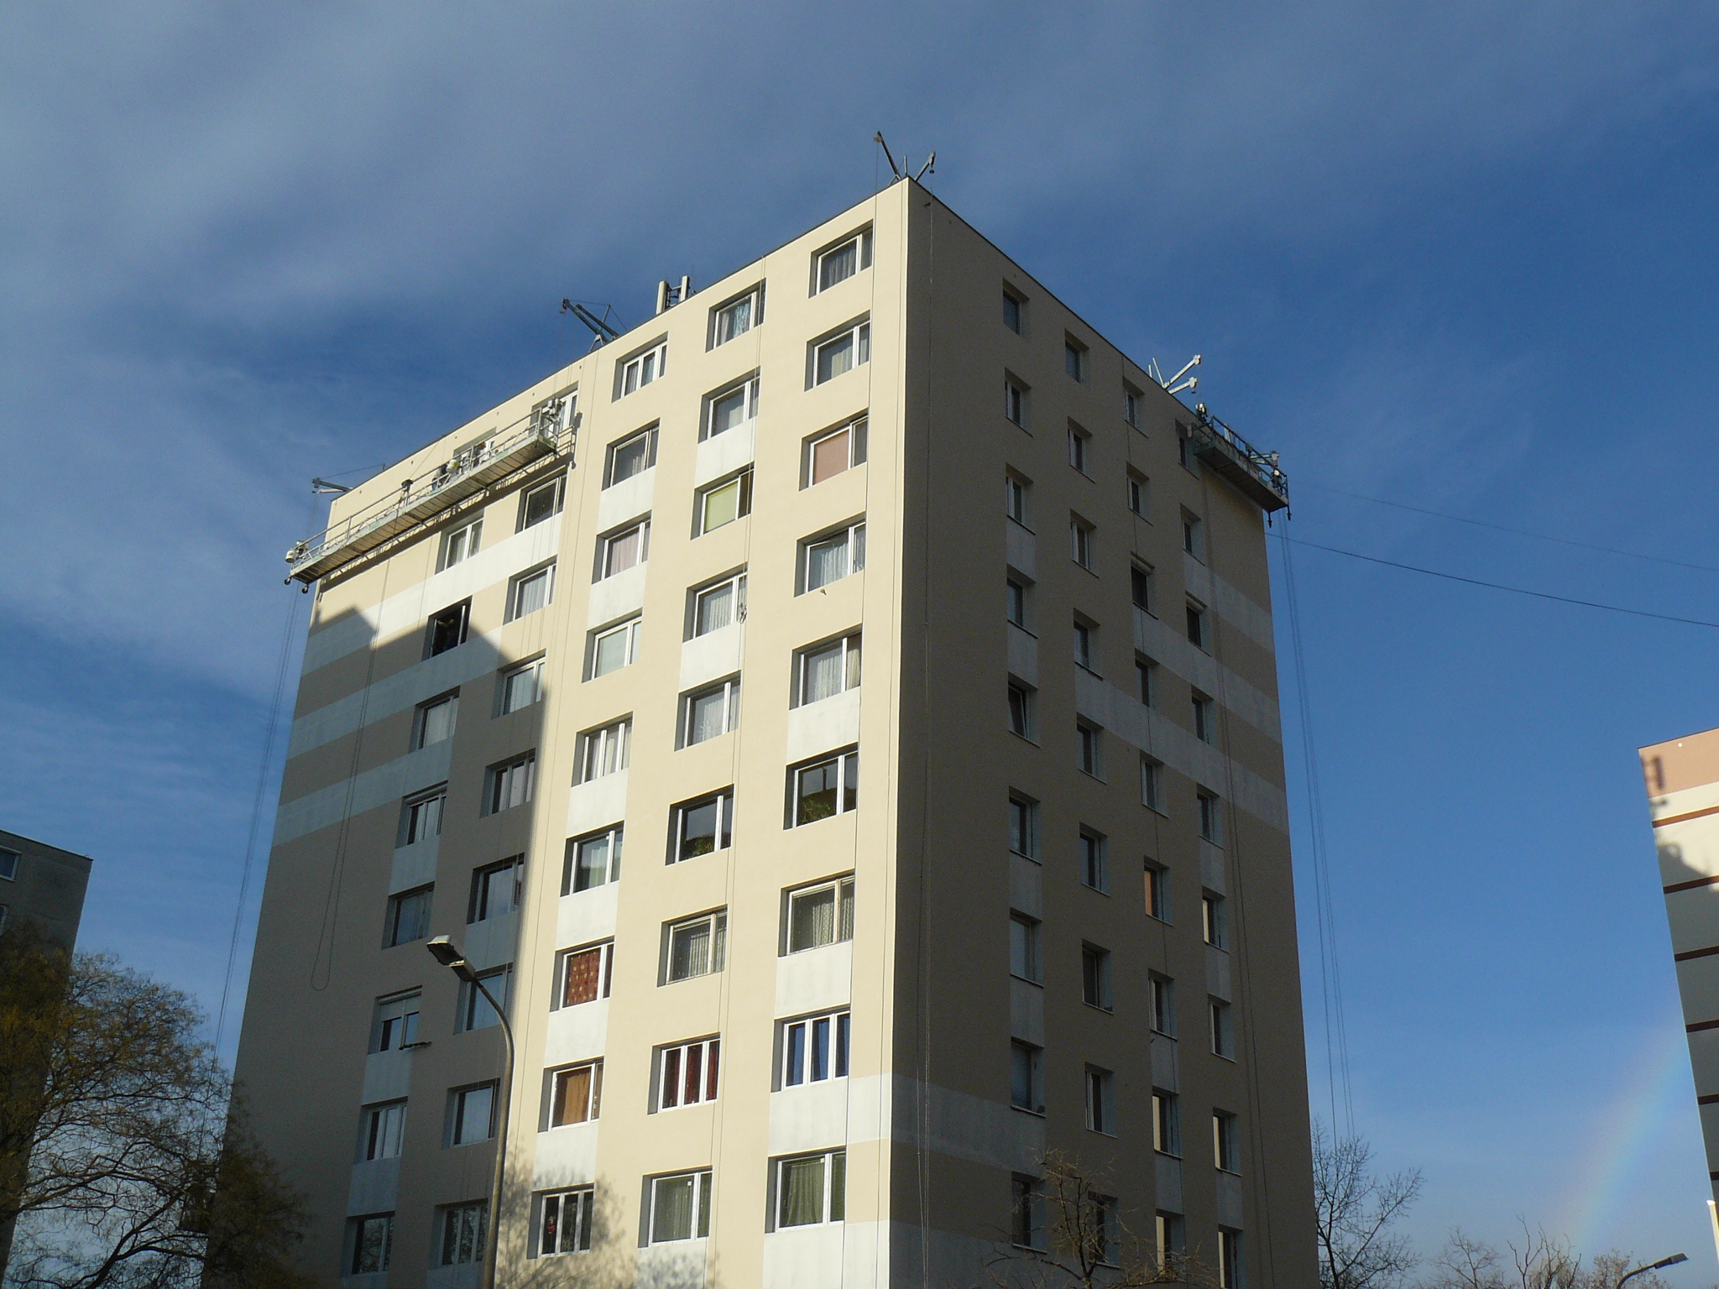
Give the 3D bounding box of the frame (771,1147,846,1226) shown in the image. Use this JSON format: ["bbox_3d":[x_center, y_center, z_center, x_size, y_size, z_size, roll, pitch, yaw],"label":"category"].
[{"bbox_3d":[-0.830,10.361,33.816,2.050,1.460,0.120,-20,-34,36],"label":"frame"}]

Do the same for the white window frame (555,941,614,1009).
[{"bbox_3d":[-6.087,7.550,40.567,2.050,1.460,0.120,-20,-34,36],"label":"white window frame"}]

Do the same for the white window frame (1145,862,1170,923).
[{"bbox_3d":[6.948,5.937,42.759,0.120,1.460,1.140,-20,-34,36],"label":"white window frame"}]

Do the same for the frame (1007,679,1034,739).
[{"bbox_3d":[3.526,1.529,40.385,0.120,1.460,1.140,-20,-34,36],"label":"frame"}]

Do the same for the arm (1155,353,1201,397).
[{"bbox_3d":[9.081,-7.683,51.008,1.600,0.950,0.500,-20,-34,36],"label":"arm"}]

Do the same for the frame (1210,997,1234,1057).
[{"bbox_3d":[8.557,9.336,43.315,0.120,1.460,1.140,-20,-34,36],"label":"frame"}]

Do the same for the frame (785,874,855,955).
[{"bbox_3d":[-0.711,5.538,36.279,2.050,1.460,0.120,-20,-34,36],"label":"frame"}]

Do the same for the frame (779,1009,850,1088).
[{"bbox_3d":[-0.773,7.960,35.040,2.050,1.460,0.120,-20,-34,36],"label":"frame"}]

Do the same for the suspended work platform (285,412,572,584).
[{"bbox_3d":[-12.968,-4.236,52.107,12.200,1.120,0.750,-20,-34,36],"label":"suspended work platform"}]

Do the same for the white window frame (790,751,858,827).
[{"bbox_3d":[-0.643,3.080,37.530,2.050,1.460,0.120,-20,-34,36],"label":"white window frame"}]

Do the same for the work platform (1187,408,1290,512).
[{"bbox_3d":[11.035,-5.241,51.525,0.750,1.200,4.300,-20,-34,36],"label":"work platform"}]

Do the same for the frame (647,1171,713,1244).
[{"bbox_3d":[-3.494,11.355,35.964,2.050,1.460,0.120,-20,-34,36],"label":"frame"}]

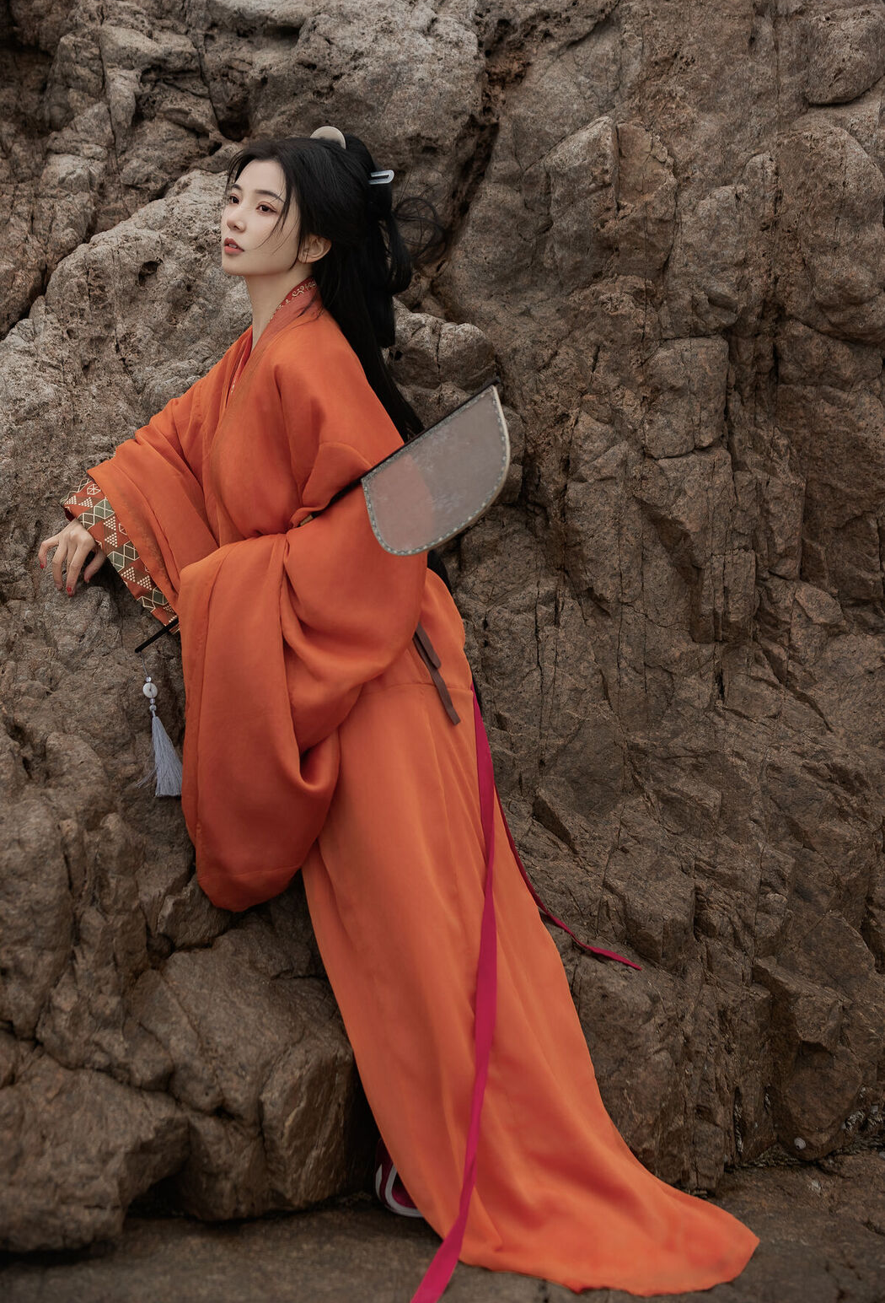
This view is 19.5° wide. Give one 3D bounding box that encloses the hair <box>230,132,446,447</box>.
[{"bbox_3d":[-0.166,-0.566,4.050,0.270,0.490,0.230,0,0,-35],"label":"hair"}]

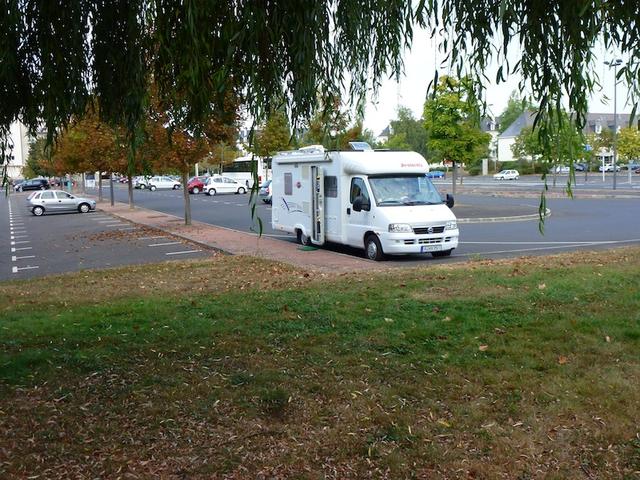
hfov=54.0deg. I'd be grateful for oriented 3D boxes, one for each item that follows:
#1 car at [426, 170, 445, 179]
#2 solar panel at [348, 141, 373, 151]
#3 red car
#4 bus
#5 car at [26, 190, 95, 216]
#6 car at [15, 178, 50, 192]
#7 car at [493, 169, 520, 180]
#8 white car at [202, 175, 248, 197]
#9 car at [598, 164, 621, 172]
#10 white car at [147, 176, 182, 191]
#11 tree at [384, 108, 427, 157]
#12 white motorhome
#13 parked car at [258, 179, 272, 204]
[{"bbox_3d":[20.037,-11.427,110.000,4.000,1.430,1.700,-4,7,-21],"label":"car"},{"bbox_3d":[1.175,-2.631,17.800,0.600,0.060,0.500,-5,44,-26],"label":"solar panel"},{"bbox_3d":[-9.838,-4.856,55.813,3.950,1.480,1.680,-5,8,-26],"label":"red car"},{"bbox_3d":[-7.243,-7.027,65.197,2.550,3.450,12.000,-5,8,-26],"label":"bus"},{"bbox_3d":[-15.141,-2.208,36.876,3.820,1.440,1.650,-5,7,-27],"label":"car"},{"bbox_3d":[-36.419,-6.894,79.810,4.150,1.530,1.730,-5,8,-26],"label":"car"},{"bbox_3d":[25.286,-8.816,85.000,3.800,1.410,1.640,-4,7,-19],"label":"car"},{"bbox_3d":[-7.798,-4.436,52.015,3.880,1.440,1.670,-4,7,-24],"label":"white car"},{"bbox_3d":[50.748,-12.512,110.000,4.200,1.430,1.720,-5,7,-26],"label":"car"},{"bbox_3d":[-17.047,-6.191,69.000,3.600,1.430,1.650,-5,7,-26],"label":"white car"},{"bbox_3d":[17.230,-19.651,124.193,9.500,13.700,9.500,-2,7,-5],"label":"tree"},{"bbox_3d":[0.973,-1.086,16.480,2.240,2.760,6.400,-5,7,-26],"label":"white motorhome"},{"bbox_3d":[-1.558,-2.966,38.313,4.050,1.480,1.700,-5,8,-26],"label":"parked car"}]

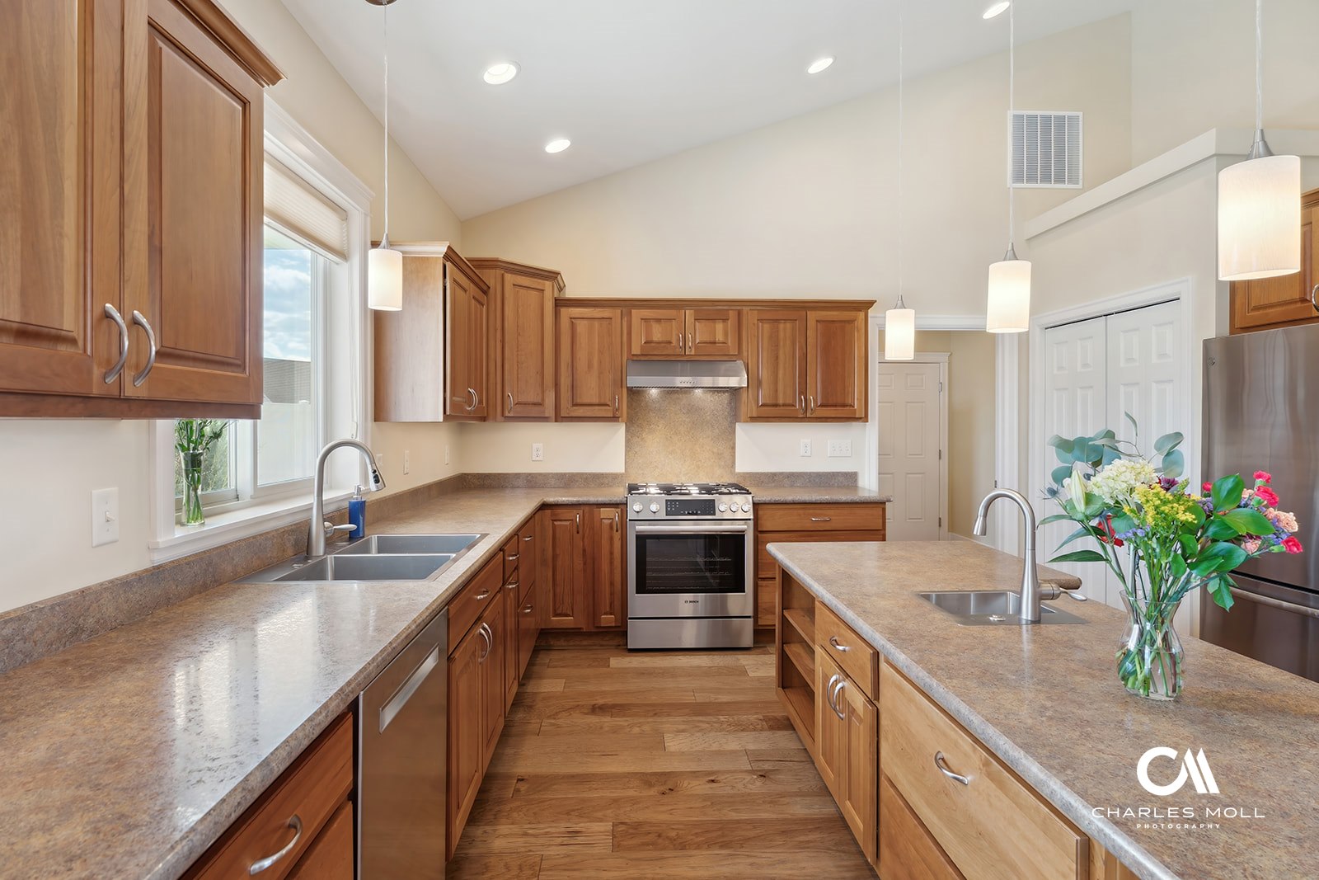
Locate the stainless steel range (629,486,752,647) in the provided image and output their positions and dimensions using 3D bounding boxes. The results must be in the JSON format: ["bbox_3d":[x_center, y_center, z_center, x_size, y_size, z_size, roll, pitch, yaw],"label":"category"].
[{"bbox_3d":[0.175,0.780,4.261,0.770,0.940,0.680,0,1,-3],"label":"stainless steel range"}]

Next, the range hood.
[{"bbox_3d":[0.162,-0.421,4.342,0.754,0.192,0.470,0,1,-3],"label":"range hood"}]

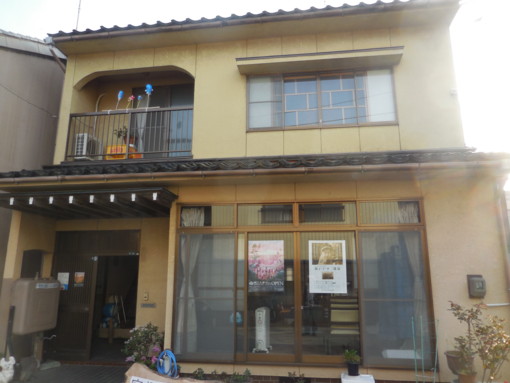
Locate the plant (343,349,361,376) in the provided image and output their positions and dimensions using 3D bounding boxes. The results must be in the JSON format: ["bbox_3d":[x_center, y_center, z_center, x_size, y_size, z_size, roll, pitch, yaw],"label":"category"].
[{"bbox_3d":[1.186,2.093,4.519,0.200,0.296,0.200,-2,-11,8],"label":"plant"}]

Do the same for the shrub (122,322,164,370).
[{"bbox_3d":[-1.539,2.154,5.088,0.546,0.628,0.500,-2,-11,8],"label":"shrub"}]

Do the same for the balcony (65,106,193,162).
[{"bbox_3d":[-2.417,-1.094,7.093,2.554,0.975,0.070,-2,-11,8],"label":"balcony"}]

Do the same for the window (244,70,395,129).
[{"bbox_3d":[1.179,-1.682,6.722,2.680,1.129,0.100,-2,-11,8],"label":"window"}]

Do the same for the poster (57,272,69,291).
[{"bbox_3d":[-3.473,1.635,6.678,0.222,0.304,0.010,-2,-11,8],"label":"poster"}]

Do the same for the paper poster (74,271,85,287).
[{"bbox_3d":[-3.162,1.593,6.643,0.190,0.247,0.010,-2,-11,8],"label":"paper poster"}]

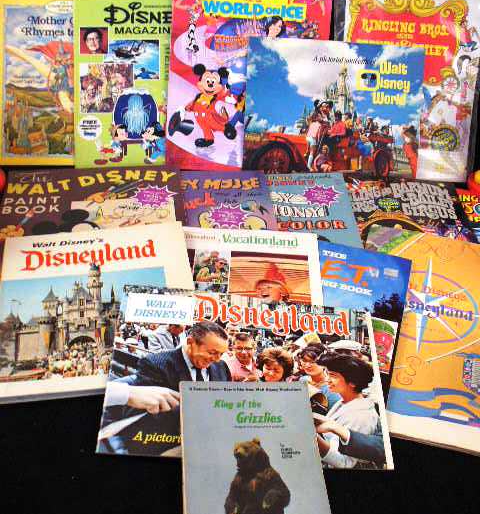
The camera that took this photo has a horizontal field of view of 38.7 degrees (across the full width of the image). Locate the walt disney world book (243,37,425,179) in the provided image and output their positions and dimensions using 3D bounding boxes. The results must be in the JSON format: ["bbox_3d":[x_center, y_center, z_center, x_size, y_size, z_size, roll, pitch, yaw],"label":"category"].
[{"bbox_3d":[0.148,-0.234,1.085,0.277,0.213,0.005,3,-1,-1],"label":"walt disney world book"}]

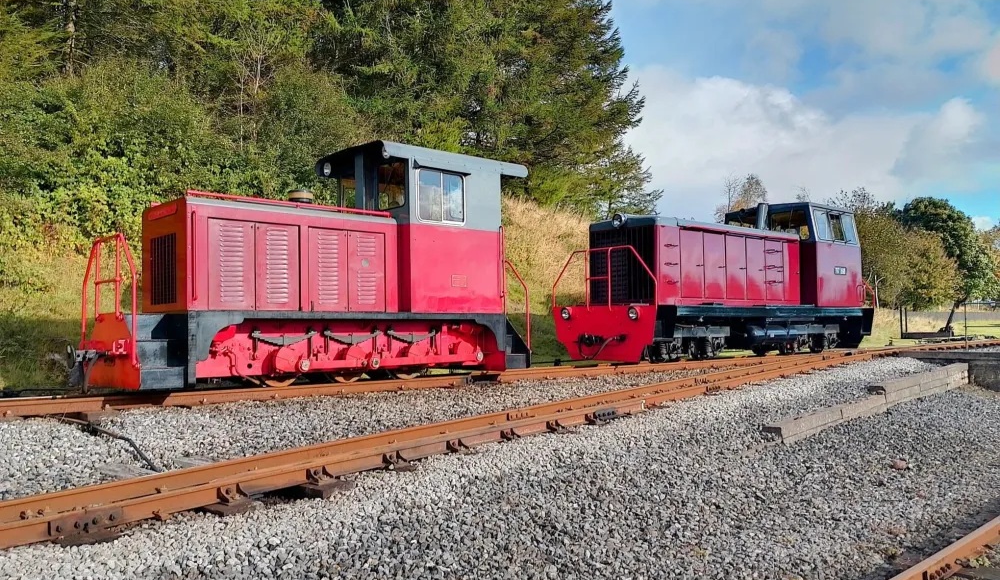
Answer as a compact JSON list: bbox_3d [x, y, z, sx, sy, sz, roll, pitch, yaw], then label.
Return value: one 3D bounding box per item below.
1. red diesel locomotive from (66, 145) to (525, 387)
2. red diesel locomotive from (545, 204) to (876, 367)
[{"bbox_3d":[-1.908,-0.321,8.606,5.140,2.671,1.626,2,-3,-43],"label":"red diesel locomotive"},{"bbox_3d":[4.164,-0.211,13.719,6.795,2.782,2.152,1,-2,-39],"label":"red diesel locomotive"}]

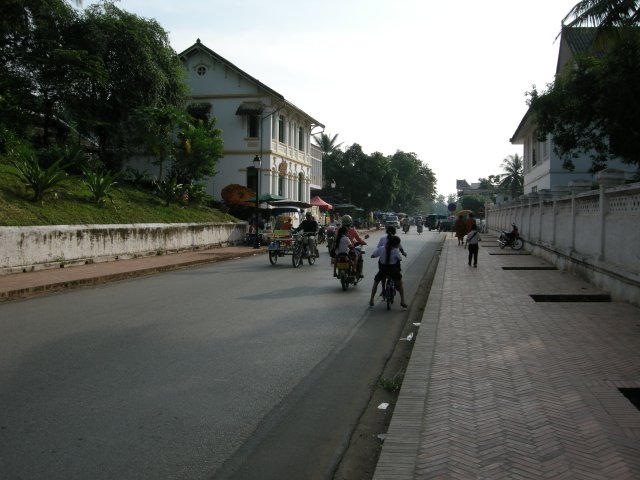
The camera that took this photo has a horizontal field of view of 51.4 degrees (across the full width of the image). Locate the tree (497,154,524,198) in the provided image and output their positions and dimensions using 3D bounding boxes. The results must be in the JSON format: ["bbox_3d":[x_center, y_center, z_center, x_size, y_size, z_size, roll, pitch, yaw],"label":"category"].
[{"bbox_3d":[26.400,-6.500,90.000,5.000,10.100,5.000,1,2,12],"label":"tree"}]

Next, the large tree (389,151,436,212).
[{"bbox_3d":[16.300,-9.300,121.000,9.000,13.800,9.000,1,2,12],"label":"large tree"}]

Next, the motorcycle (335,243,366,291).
[{"bbox_3d":[0.690,0.520,15.100,0.700,1.080,1.870,0,2,13],"label":"motorcycle"}]

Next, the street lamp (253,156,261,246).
[{"bbox_3d":[-3.015,-1.839,31.800,0.340,4.500,0.340,0,2,0],"label":"street lamp"}]

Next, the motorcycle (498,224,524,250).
[{"bbox_3d":[8.789,-0.128,30.500,0.680,1.150,1.850,-1,2,-28],"label":"motorcycle"}]

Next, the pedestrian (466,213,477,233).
[{"bbox_3d":[8.194,-0.537,36.000,0.550,1.680,0.420,0,2,11],"label":"pedestrian"}]

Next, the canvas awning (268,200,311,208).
[{"bbox_3d":[-1.728,-2.080,39.000,2.400,0.500,2.500,1,2,12],"label":"canvas awning"}]

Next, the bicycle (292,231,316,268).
[{"bbox_3d":[-0.489,0.311,21.000,0.580,1.060,1.720,1,2,21],"label":"bicycle"}]

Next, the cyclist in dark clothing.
[{"bbox_3d":[-0.428,-0.165,21.100,0.620,1.420,0.750,1,2,19],"label":"cyclist in dark clothing"}]

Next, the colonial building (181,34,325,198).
[{"bbox_3d":[-6.611,-6.788,50.437,11.600,13.200,14.000,0,2,11],"label":"colonial building"}]

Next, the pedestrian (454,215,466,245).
[{"bbox_3d":[7.552,-0.506,35.700,0.580,1.640,0.420,0,2,11],"label":"pedestrian"}]

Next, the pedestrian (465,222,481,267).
[{"bbox_3d":[4.597,0.144,20.000,0.480,1.350,0.340,1,2,12],"label":"pedestrian"}]

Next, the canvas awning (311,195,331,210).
[{"bbox_3d":[-0.132,-3.408,61.103,2.500,1.250,2.500,0,2,11],"label":"canvas awning"}]

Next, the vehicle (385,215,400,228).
[{"bbox_3d":[9.393,-2.365,86.000,1.800,1.850,4.400,1,2,12],"label":"vehicle"}]

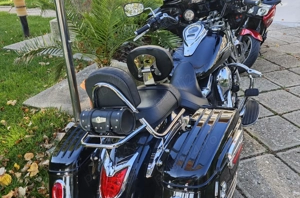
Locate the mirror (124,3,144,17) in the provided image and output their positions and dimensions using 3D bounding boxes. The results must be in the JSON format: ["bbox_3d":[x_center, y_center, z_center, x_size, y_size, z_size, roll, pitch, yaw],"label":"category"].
[{"bbox_3d":[-0.128,-0.730,2.187,0.160,0.105,0.050,-9,27,3],"label":"mirror"}]

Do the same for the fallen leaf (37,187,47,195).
[{"bbox_3d":[-0.789,0.673,1.933,0.067,0.030,0.064,-11,30,-17],"label":"fallen leaf"}]

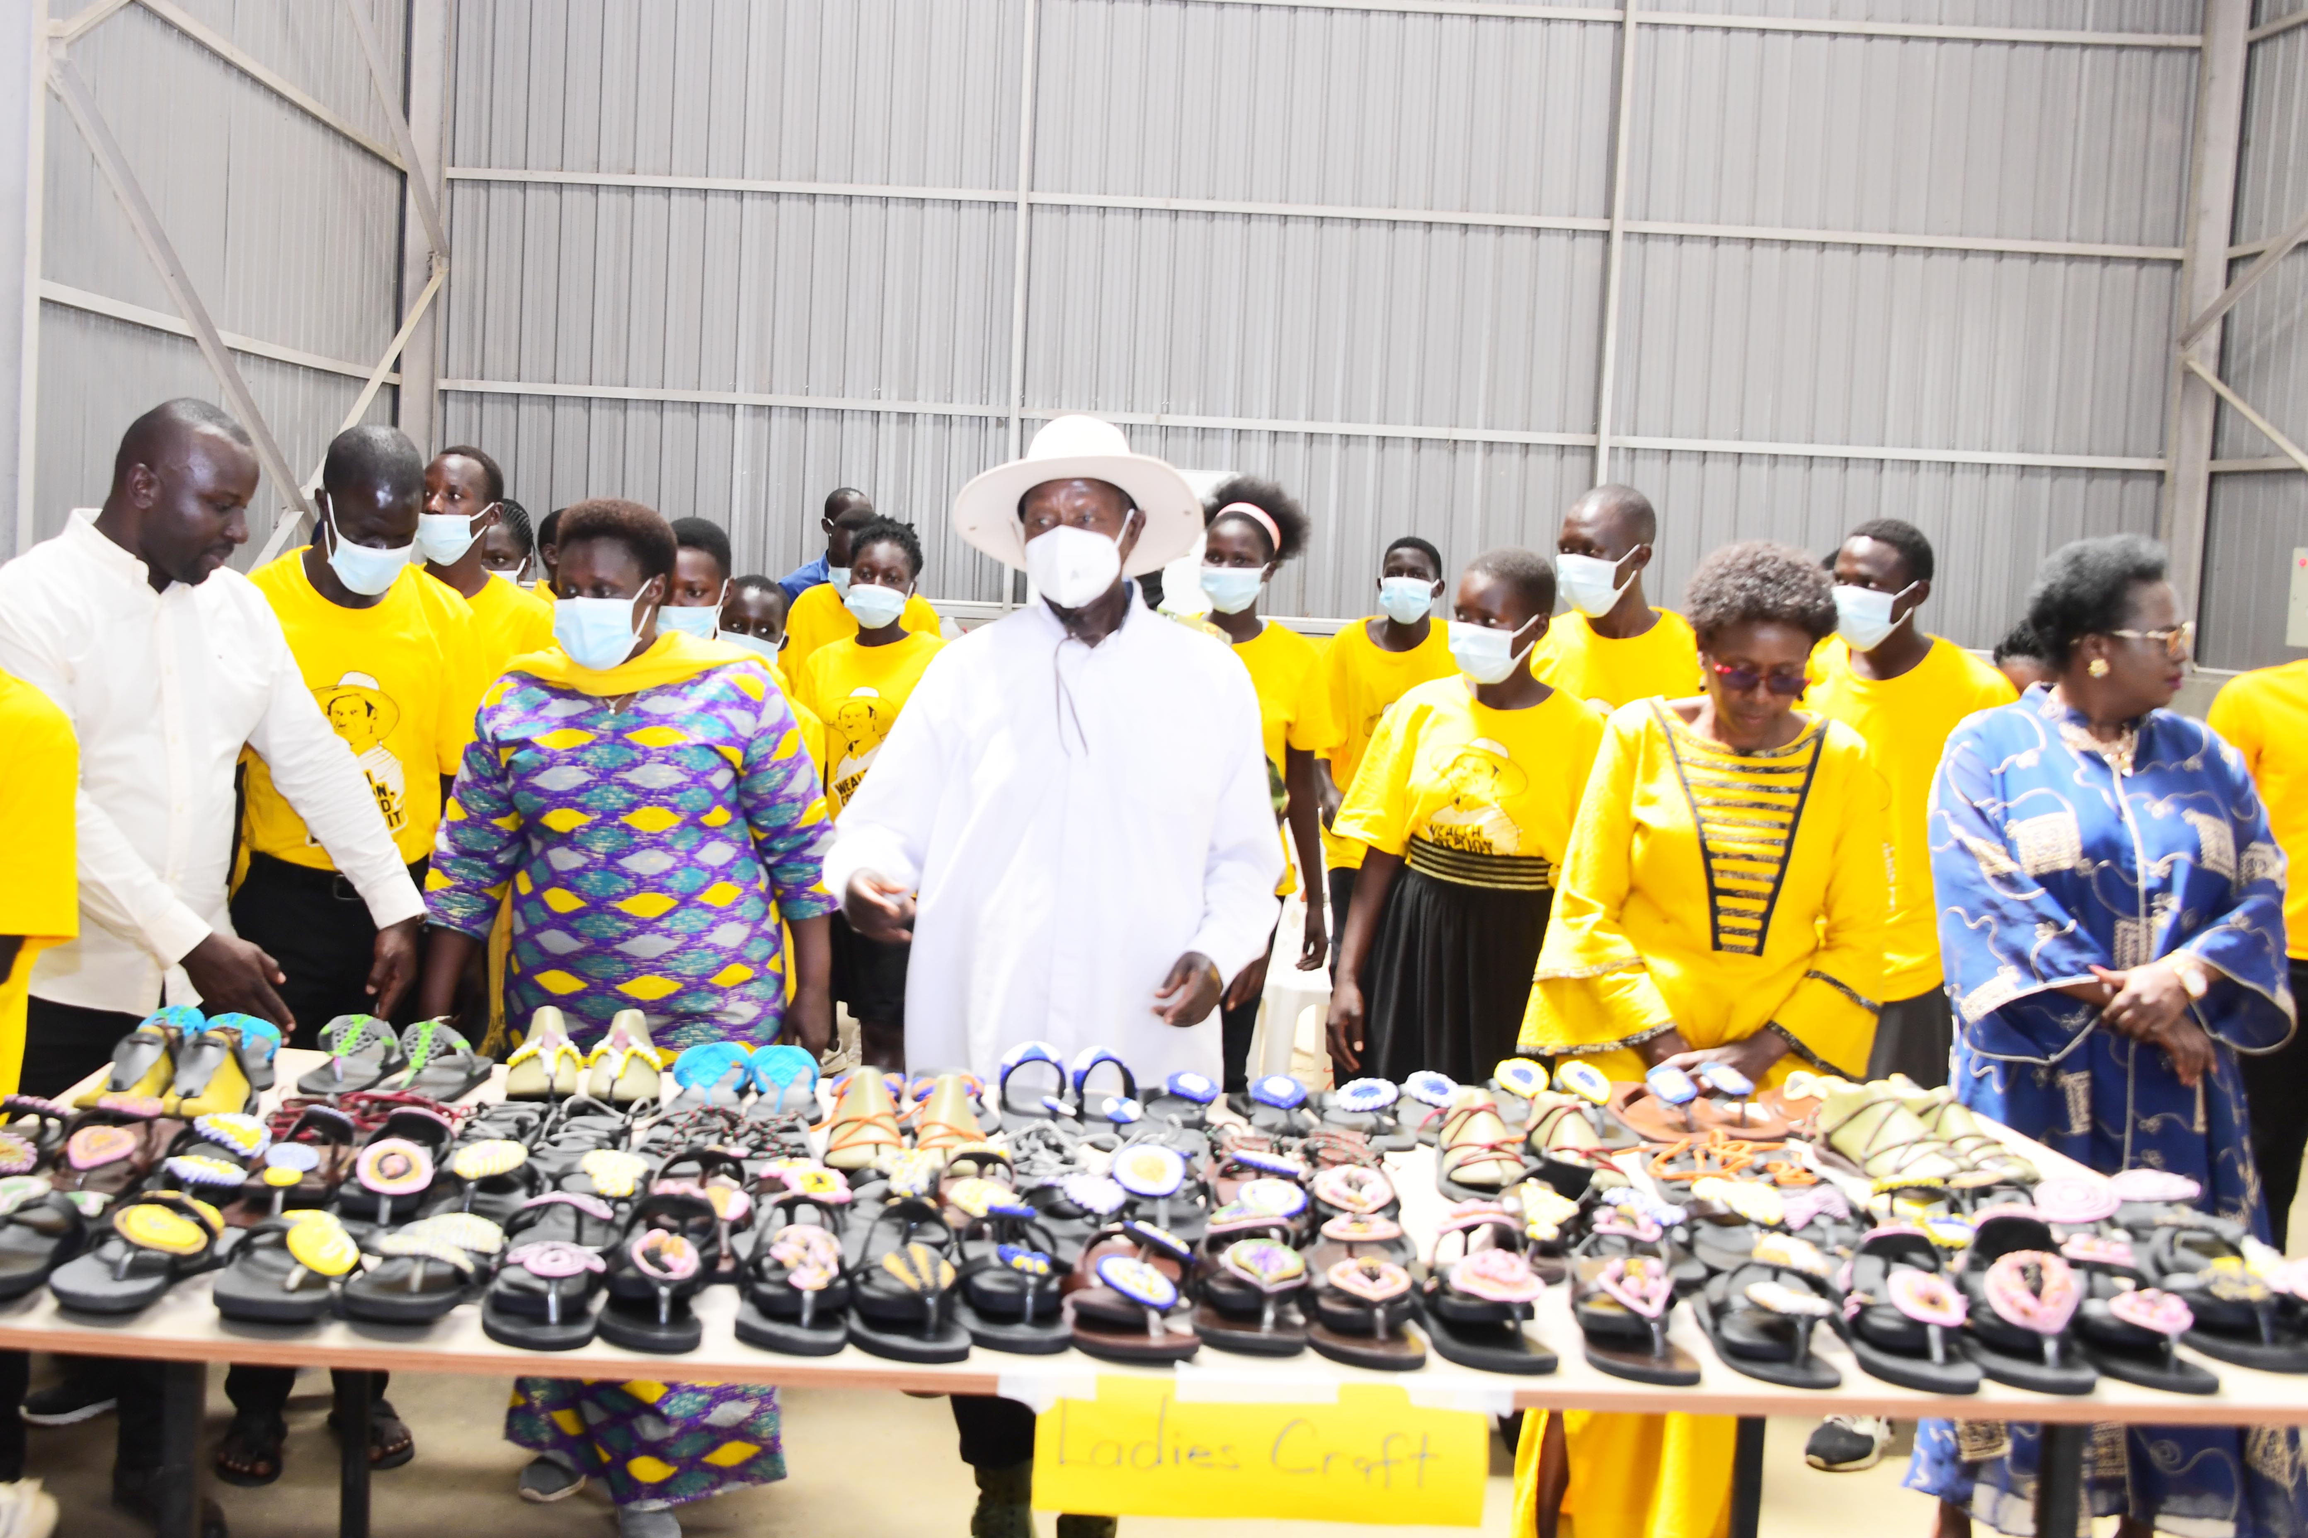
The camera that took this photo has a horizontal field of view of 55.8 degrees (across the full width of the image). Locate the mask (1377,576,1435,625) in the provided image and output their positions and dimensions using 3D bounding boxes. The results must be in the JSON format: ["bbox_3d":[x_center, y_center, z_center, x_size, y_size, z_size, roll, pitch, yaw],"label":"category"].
[{"bbox_3d":[0.600,-0.400,5.200,0.140,0.115,0.080,3,-5,8],"label":"mask"}]

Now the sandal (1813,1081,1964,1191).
[{"bbox_3d":[1.012,0.499,3.012,0.100,0.110,0.250,2,3,-17],"label":"sandal"}]

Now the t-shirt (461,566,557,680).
[{"bbox_3d":[-1.374,-0.076,4.400,0.460,0.680,0.270,3,3,10],"label":"t-shirt"}]

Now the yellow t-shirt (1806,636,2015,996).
[{"bbox_3d":[1.310,0.086,3.830,0.470,0.660,0.260,7,6,42],"label":"yellow t-shirt"}]

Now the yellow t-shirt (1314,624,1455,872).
[{"bbox_3d":[0.612,-0.057,5.300,0.460,0.610,0.250,3,3,2],"label":"yellow t-shirt"}]

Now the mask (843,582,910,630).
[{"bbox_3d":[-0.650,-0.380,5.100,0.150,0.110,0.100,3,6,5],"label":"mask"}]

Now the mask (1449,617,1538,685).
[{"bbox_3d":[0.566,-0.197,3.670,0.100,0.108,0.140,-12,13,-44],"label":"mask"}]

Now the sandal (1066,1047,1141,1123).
[{"bbox_3d":[-0.060,0.432,2.989,0.100,0.095,0.265,2,5,-4],"label":"sandal"}]

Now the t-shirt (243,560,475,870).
[{"bbox_3d":[-1.267,-0.095,3.470,0.460,0.540,0.260,1,5,-22],"label":"t-shirt"}]

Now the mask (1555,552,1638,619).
[{"bbox_3d":[0.830,-0.346,4.100,0.140,0.120,0.085,5,4,38],"label":"mask"}]

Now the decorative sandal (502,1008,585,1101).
[{"bbox_3d":[-0.844,0.391,3.029,0.095,0.100,0.250,2,5,-11],"label":"decorative sandal"}]

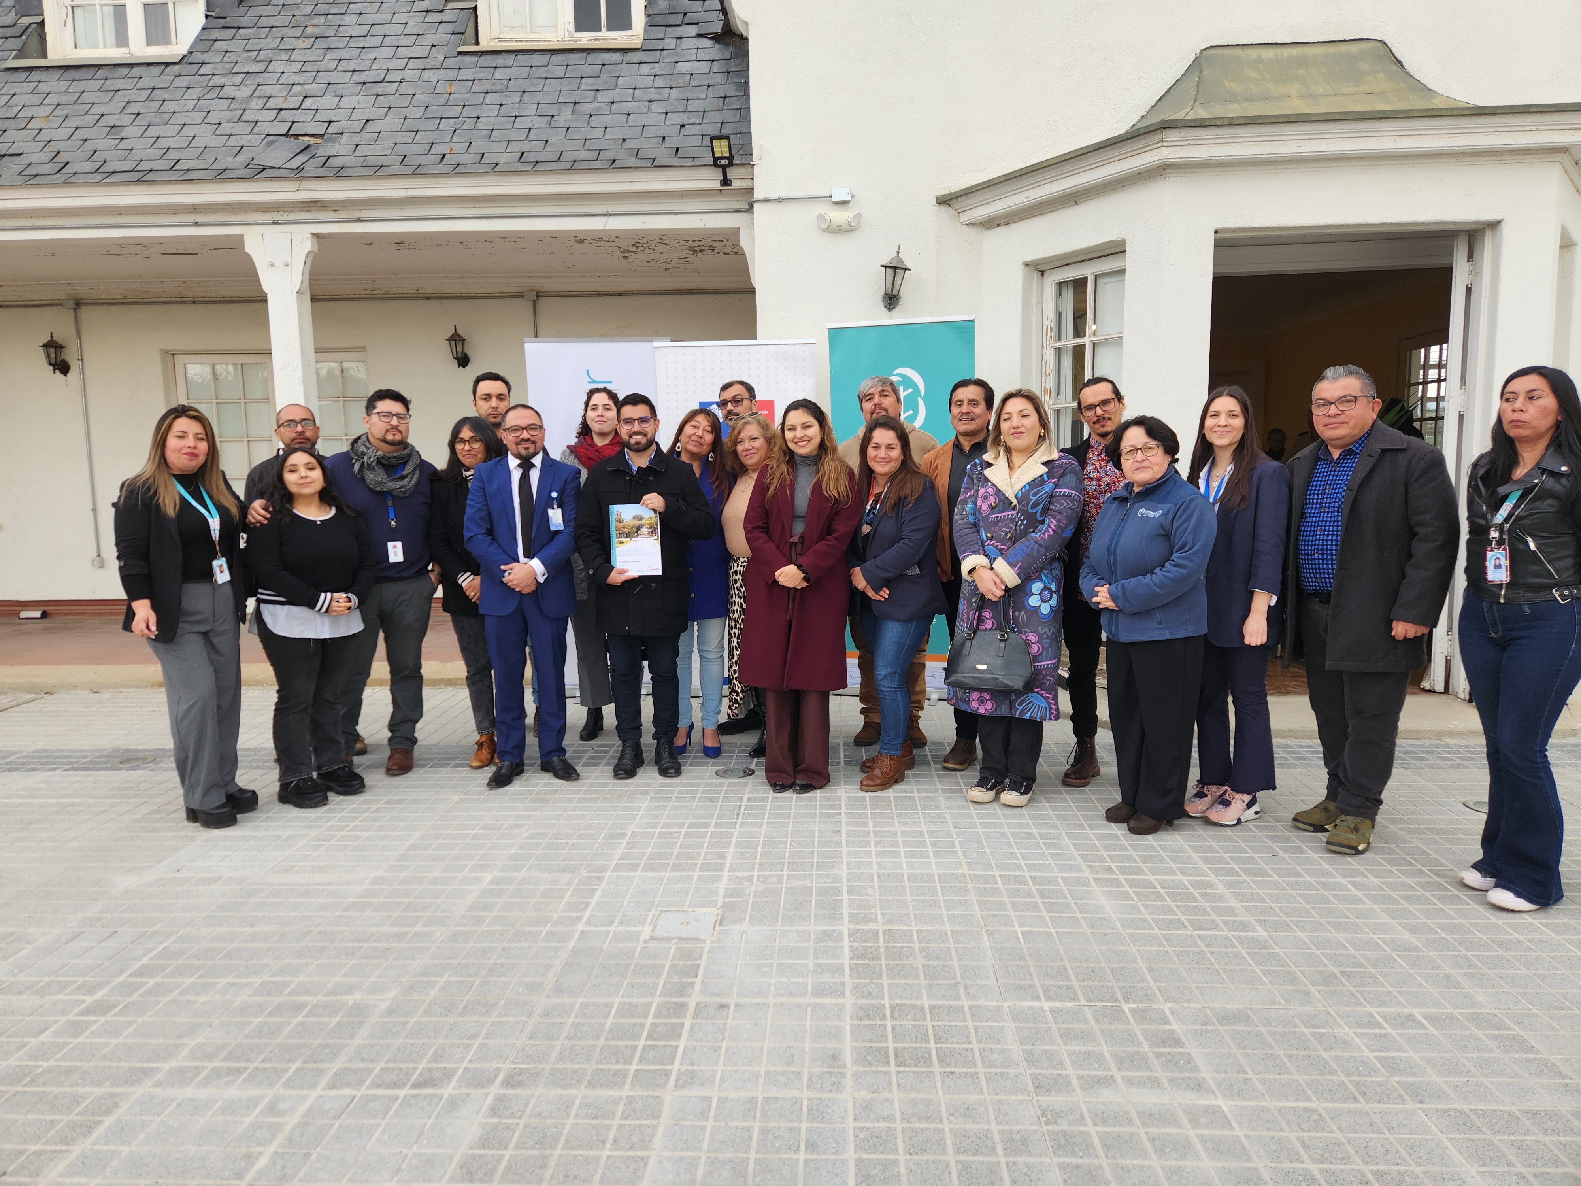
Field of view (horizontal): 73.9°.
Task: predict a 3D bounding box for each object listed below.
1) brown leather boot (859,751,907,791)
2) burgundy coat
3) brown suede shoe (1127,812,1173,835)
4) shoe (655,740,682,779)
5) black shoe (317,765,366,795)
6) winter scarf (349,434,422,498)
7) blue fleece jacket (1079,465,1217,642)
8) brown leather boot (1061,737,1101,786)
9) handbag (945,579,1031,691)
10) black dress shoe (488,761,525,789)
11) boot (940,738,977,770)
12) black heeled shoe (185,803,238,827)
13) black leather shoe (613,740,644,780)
[{"bbox_3d":[0.400,0.716,4.422,0.099,0.175,0.265,5,9,42],"label":"brown leather boot"},{"bbox_3d":[0.044,-0.059,4.415,0.510,0.950,0.330,0,7,8],"label":"burgundy coat"},{"bbox_3d":[1.340,0.806,3.881,0.250,0.110,0.096,-7,9,-39],"label":"brown suede shoe"},{"bbox_3d":[-0.557,0.715,4.729,0.112,0.140,0.300,-3,7,-16],"label":"shoe"},{"bbox_3d":[-1.934,0.779,4.516,0.268,0.120,0.107,3,8,28],"label":"black shoe"},{"bbox_3d":[-1.806,-0.563,4.677,0.310,0.284,0.290,-3,7,-17],"label":"winter scarf"},{"bbox_3d":[1.349,-0.148,3.950,0.520,0.662,0.360,5,9,38],"label":"blue fleece jacket"},{"bbox_3d":[1.241,0.683,4.449,0.109,0.200,0.295,4,8,34],"label":"brown leather boot"},{"bbox_3d":[0.761,0.166,4.030,0.325,0.400,0.150,1,8,17],"label":"handbag"},{"bbox_3d":[-1.251,0.757,4.630,0.105,0.110,0.305,0,7,6],"label":"black dress shoe"},{"bbox_3d":[0.763,0.692,4.735,0.112,0.140,0.300,3,8,30],"label":"boot"},{"bbox_3d":[-2.288,0.832,4.150,0.250,0.130,0.097,3,8,26],"label":"black heeled shoe"},{"bbox_3d":[-0.720,0.713,4.683,0.107,0.150,0.296,0,7,6],"label":"black leather shoe"}]

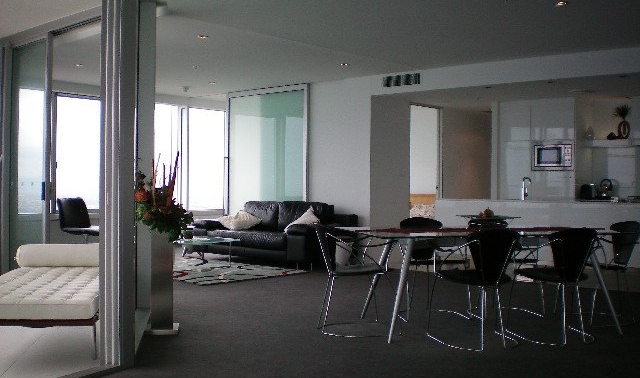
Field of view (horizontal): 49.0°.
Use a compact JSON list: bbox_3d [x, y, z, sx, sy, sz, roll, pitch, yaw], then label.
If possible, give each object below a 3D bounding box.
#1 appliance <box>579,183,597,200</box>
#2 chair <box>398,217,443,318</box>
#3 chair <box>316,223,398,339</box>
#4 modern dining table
[{"bbox_3d":[4.190,0.040,11.000,0.190,0.235,0.290,0,0,35],"label":"appliance"},{"bbox_3d":[0.910,0.655,5.880,0.560,0.790,0.580,0,0,-9],"label":"chair"},{"bbox_3d":[0.265,0.655,5.310,0.580,0.790,0.560,0,0,-9],"label":"chair"},{"bbox_3d":[1.225,0.685,5.340,2.000,0.730,1.100,0,0,-9],"label":"modern dining table"}]

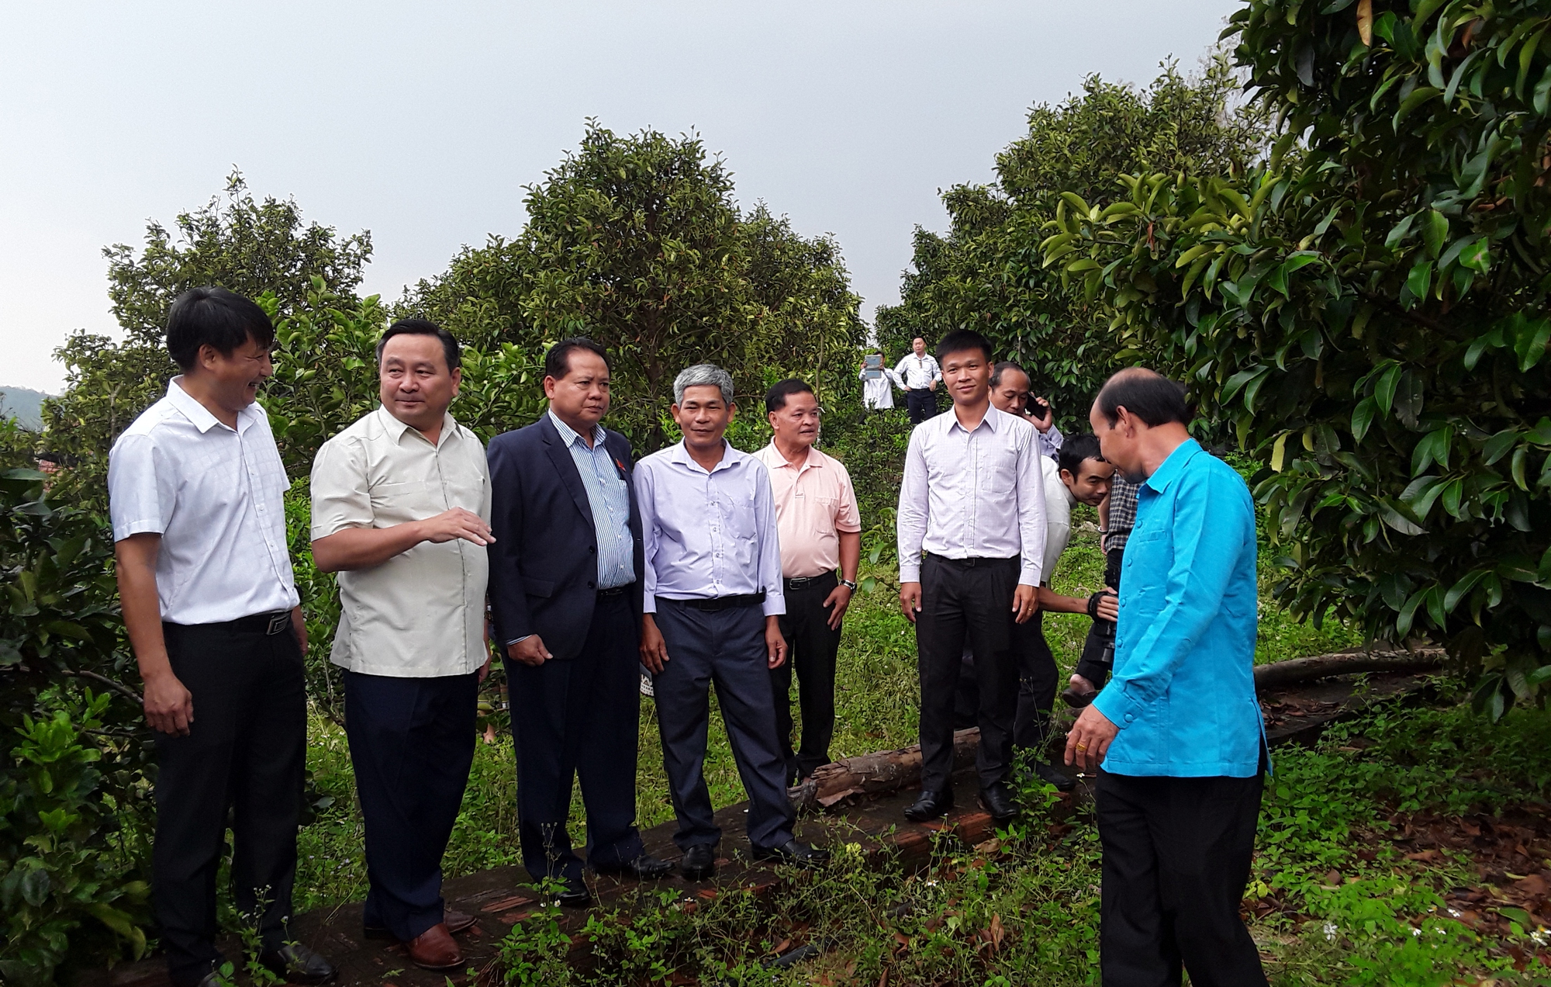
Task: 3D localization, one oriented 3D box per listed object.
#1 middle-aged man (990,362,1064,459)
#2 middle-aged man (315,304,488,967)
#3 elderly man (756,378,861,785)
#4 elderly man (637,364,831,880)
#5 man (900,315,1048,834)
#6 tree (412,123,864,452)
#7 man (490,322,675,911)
[{"bbox_3d":[1.064,0.238,5.350,0.520,1.650,0.380,0,0,-15],"label":"middle-aged man"},{"bbox_3d":[-0.998,0.381,3.250,0.420,1.702,0.520,0,0,38],"label":"middle-aged man"},{"bbox_3d":[0.119,0.364,4.850,0.500,1.647,0.330,0,0,0],"label":"elderly man"},{"bbox_3d":[-0.157,0.405,3.960,0.580,1.646,0.380,0,0,-10],"label":"elderly man"},{"bbox_3d":[0.692,0.279,4.280,0.520,1.710,0.320,0,0,7],"label":"man"},{"bbox_3d":[-1.307,-1.814,11.500,4.200,3.409,3.900,0,0,0],"label":"tree"},{"bbox_3d":[-0.615,0.370,3.710,0.400,1.687,0.520,0,0,36],"label":"man"}]

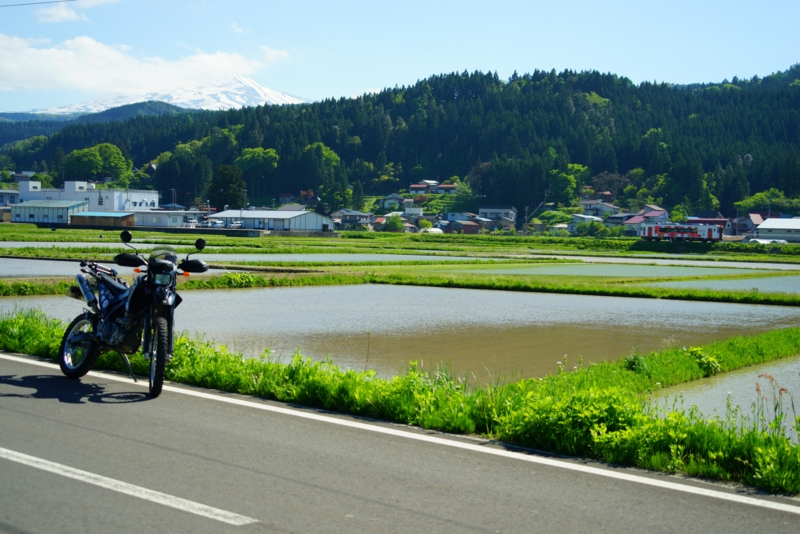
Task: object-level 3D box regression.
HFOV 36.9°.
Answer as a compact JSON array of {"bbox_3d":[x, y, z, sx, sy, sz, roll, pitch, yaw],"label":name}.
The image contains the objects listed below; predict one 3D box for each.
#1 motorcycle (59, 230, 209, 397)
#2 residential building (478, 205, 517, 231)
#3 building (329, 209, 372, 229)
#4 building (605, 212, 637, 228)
[{"bbox_3d":[-2.670,0.427,11.250,0.840,1.400,2.100,-1,3,-44],"label":"motorcycle"},{"bbox_3d":[25.862,-12.529,318.000,8.700,7.200,7.300,2,2,17],"label":"residential building"},{"bbox_3d":[-17.020,-16.190,412.000,11.500,7.500,9.500,1,2,-25],"label":"building"},{"bbox_3d":[57.570,-11.110,312.000,7.500,5.600,5.500,2,2,33],"label":"building"}]

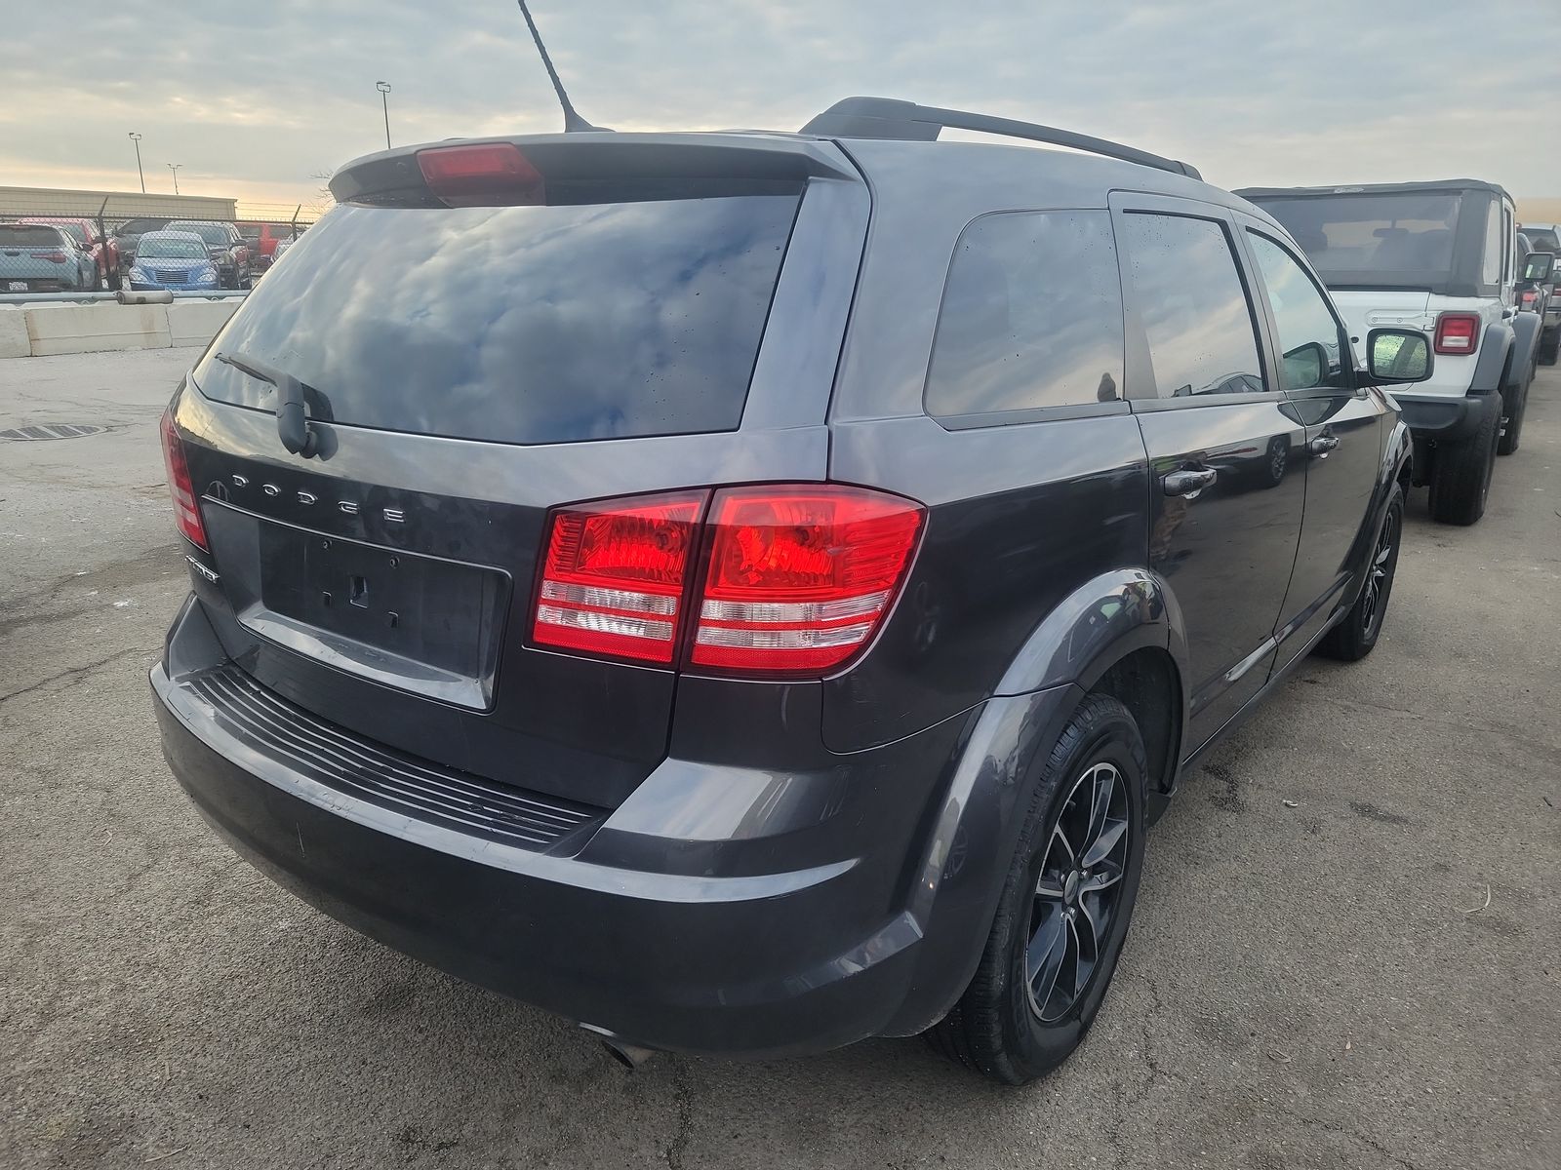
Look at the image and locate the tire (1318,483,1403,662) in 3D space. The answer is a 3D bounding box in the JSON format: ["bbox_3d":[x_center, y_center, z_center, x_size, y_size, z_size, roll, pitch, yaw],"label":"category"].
[{"bbox_3d":[2.267,-0.068,4.308,0.225,0.715,0.715,12,20,36],"label":"tire"}]

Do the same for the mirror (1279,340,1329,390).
[{"bbox_3d":[1.498,-0.629,3.100,0.150,0.145,0.090,12,20,36],"label":"mirror"}]

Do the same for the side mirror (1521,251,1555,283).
[{"bbox_3d":[5.432,-2.281,7.756,0.210,0.200,0.110,12,20,35],"label":"side mirror"}]

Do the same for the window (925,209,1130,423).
[{"bbox_3d":[0.387,-0.427,1.671,0.060,0.331,0.653,-5,8,44],"label":"window"}]

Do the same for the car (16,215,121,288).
[{"bbox_3d":[-17.438,-7.922,26.309,1.950,1.850,5.000,-6,17,-22],"label":"car"}]

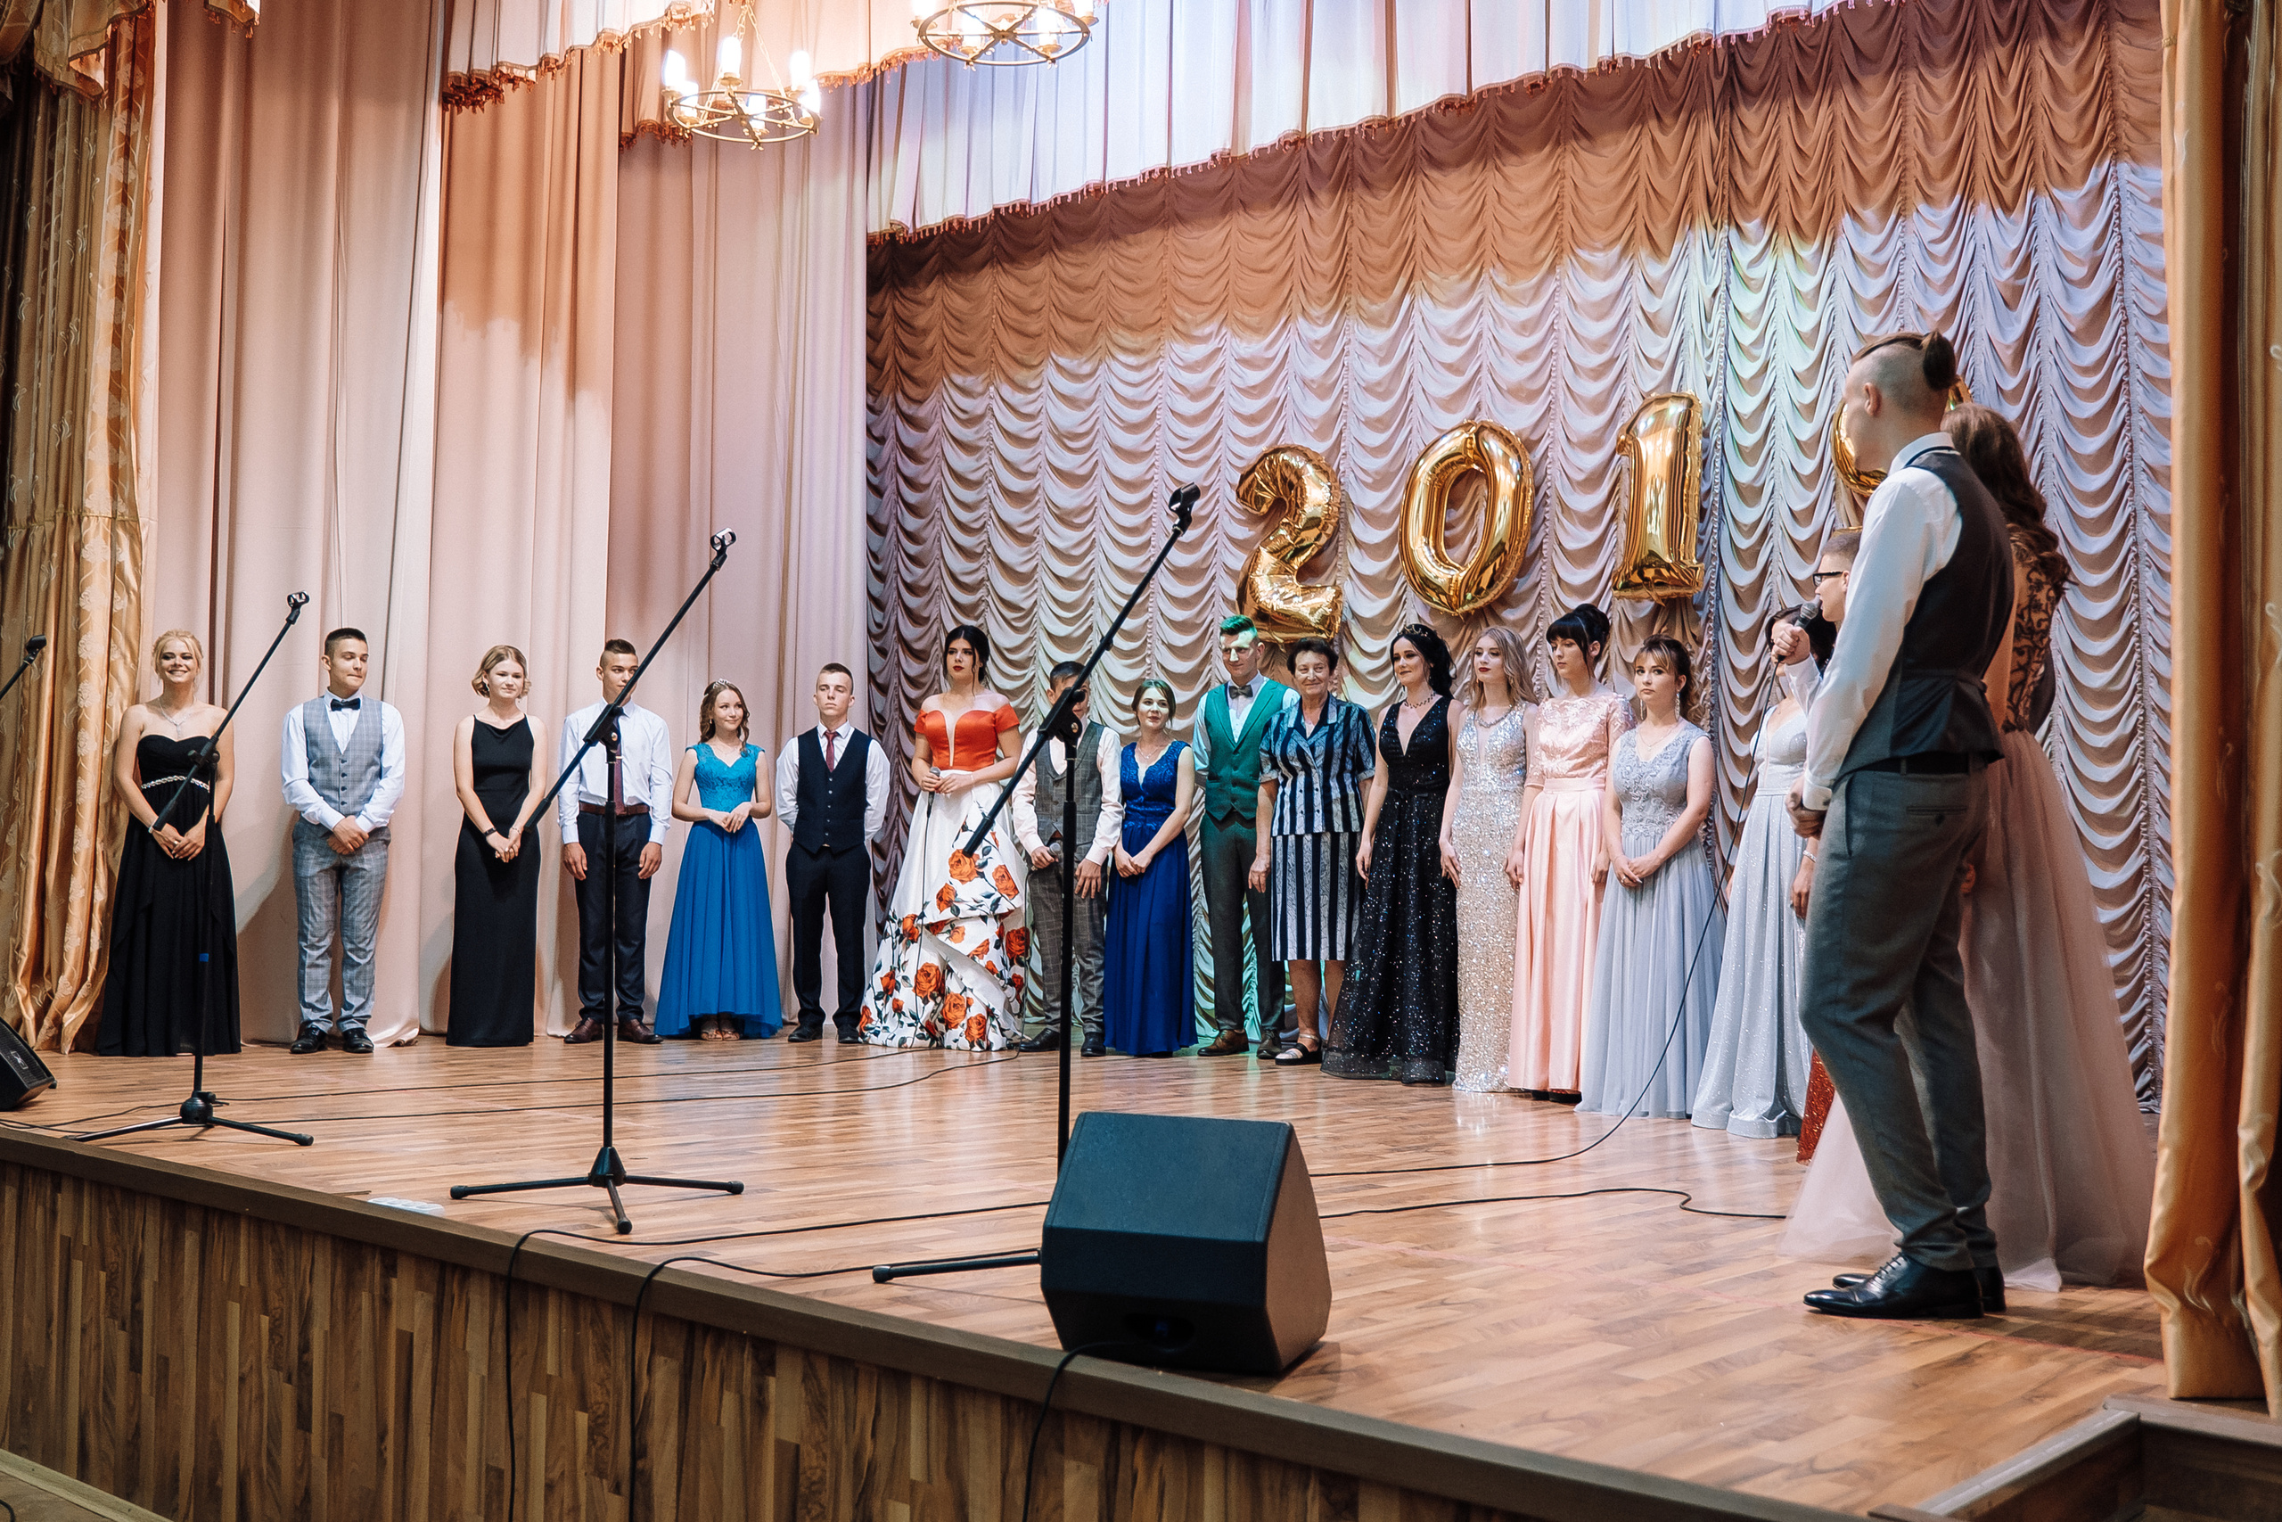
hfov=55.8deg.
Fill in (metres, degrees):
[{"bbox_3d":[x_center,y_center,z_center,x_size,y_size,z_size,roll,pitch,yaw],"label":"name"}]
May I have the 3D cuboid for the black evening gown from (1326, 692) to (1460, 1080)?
[{"bbox_3d":[0.996,0.479,8.330,0.530,1.451,0.490,-2,-3,38],"label":"black evening gown"}]

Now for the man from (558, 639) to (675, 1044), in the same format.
[{"bbox_3d":[-2.383,0.349,9.800,0.530,1.797,0.320,1,-3,-16],"label":"man"}]

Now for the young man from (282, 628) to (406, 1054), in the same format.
[{"bbox_3d":[-3.417,0.323,9.250,0.540,1.784,0.340,1,-3,-22],"label":"young man"}]

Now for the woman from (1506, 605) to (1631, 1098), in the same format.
[{"bbox_3d":[1.553,0.313,7.840,0.470,1.755,0.410,-2,-3,44],"label":"woman"}]

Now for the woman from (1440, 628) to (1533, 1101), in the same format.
[{"bbox_3d":[1.280,0.354,8.019,0.410,1.716,0.360,-1,-3,34],"label":"woman"}]

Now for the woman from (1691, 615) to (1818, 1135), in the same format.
[{"bbox_3d":[2.009,0.337,6.930,0.500,1.648,0.450,-2,-3,38],"label":"woman"}]

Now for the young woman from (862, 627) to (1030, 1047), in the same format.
[{"bbox_3d":[-0.843,0.326,9.542,0.750,1.866,0.680,0,-3,20],"label":"young woman"}]

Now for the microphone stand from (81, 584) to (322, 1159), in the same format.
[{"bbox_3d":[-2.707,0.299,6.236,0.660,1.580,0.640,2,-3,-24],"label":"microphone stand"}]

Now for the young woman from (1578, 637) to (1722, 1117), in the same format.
[{"bbox_3d":[1.777,0.380,7.420,0.530,1.605,0.460,-1,-3,33],"label":"young woman"}]

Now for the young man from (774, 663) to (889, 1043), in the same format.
[{"bbox_3d":[-1.428,0.410,9.950,0.520,1.714,0.330,1,-2,-5],"label":"young man"}]

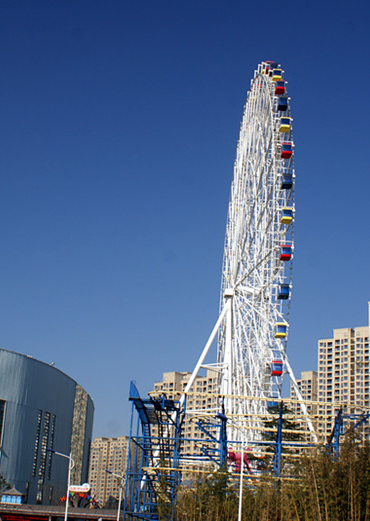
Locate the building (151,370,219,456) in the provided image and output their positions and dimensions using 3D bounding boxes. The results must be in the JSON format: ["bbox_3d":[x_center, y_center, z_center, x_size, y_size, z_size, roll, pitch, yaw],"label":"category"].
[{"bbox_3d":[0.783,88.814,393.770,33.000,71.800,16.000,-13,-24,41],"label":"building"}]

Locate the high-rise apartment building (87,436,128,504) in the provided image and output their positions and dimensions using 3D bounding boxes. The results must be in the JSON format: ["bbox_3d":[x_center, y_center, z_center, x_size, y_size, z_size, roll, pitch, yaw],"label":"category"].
[{"bbox_3d":[-52.434,161.674,618.399,32.000,62.500,15.000,-11,-22,38],"label":"high-rise apartment building"}]

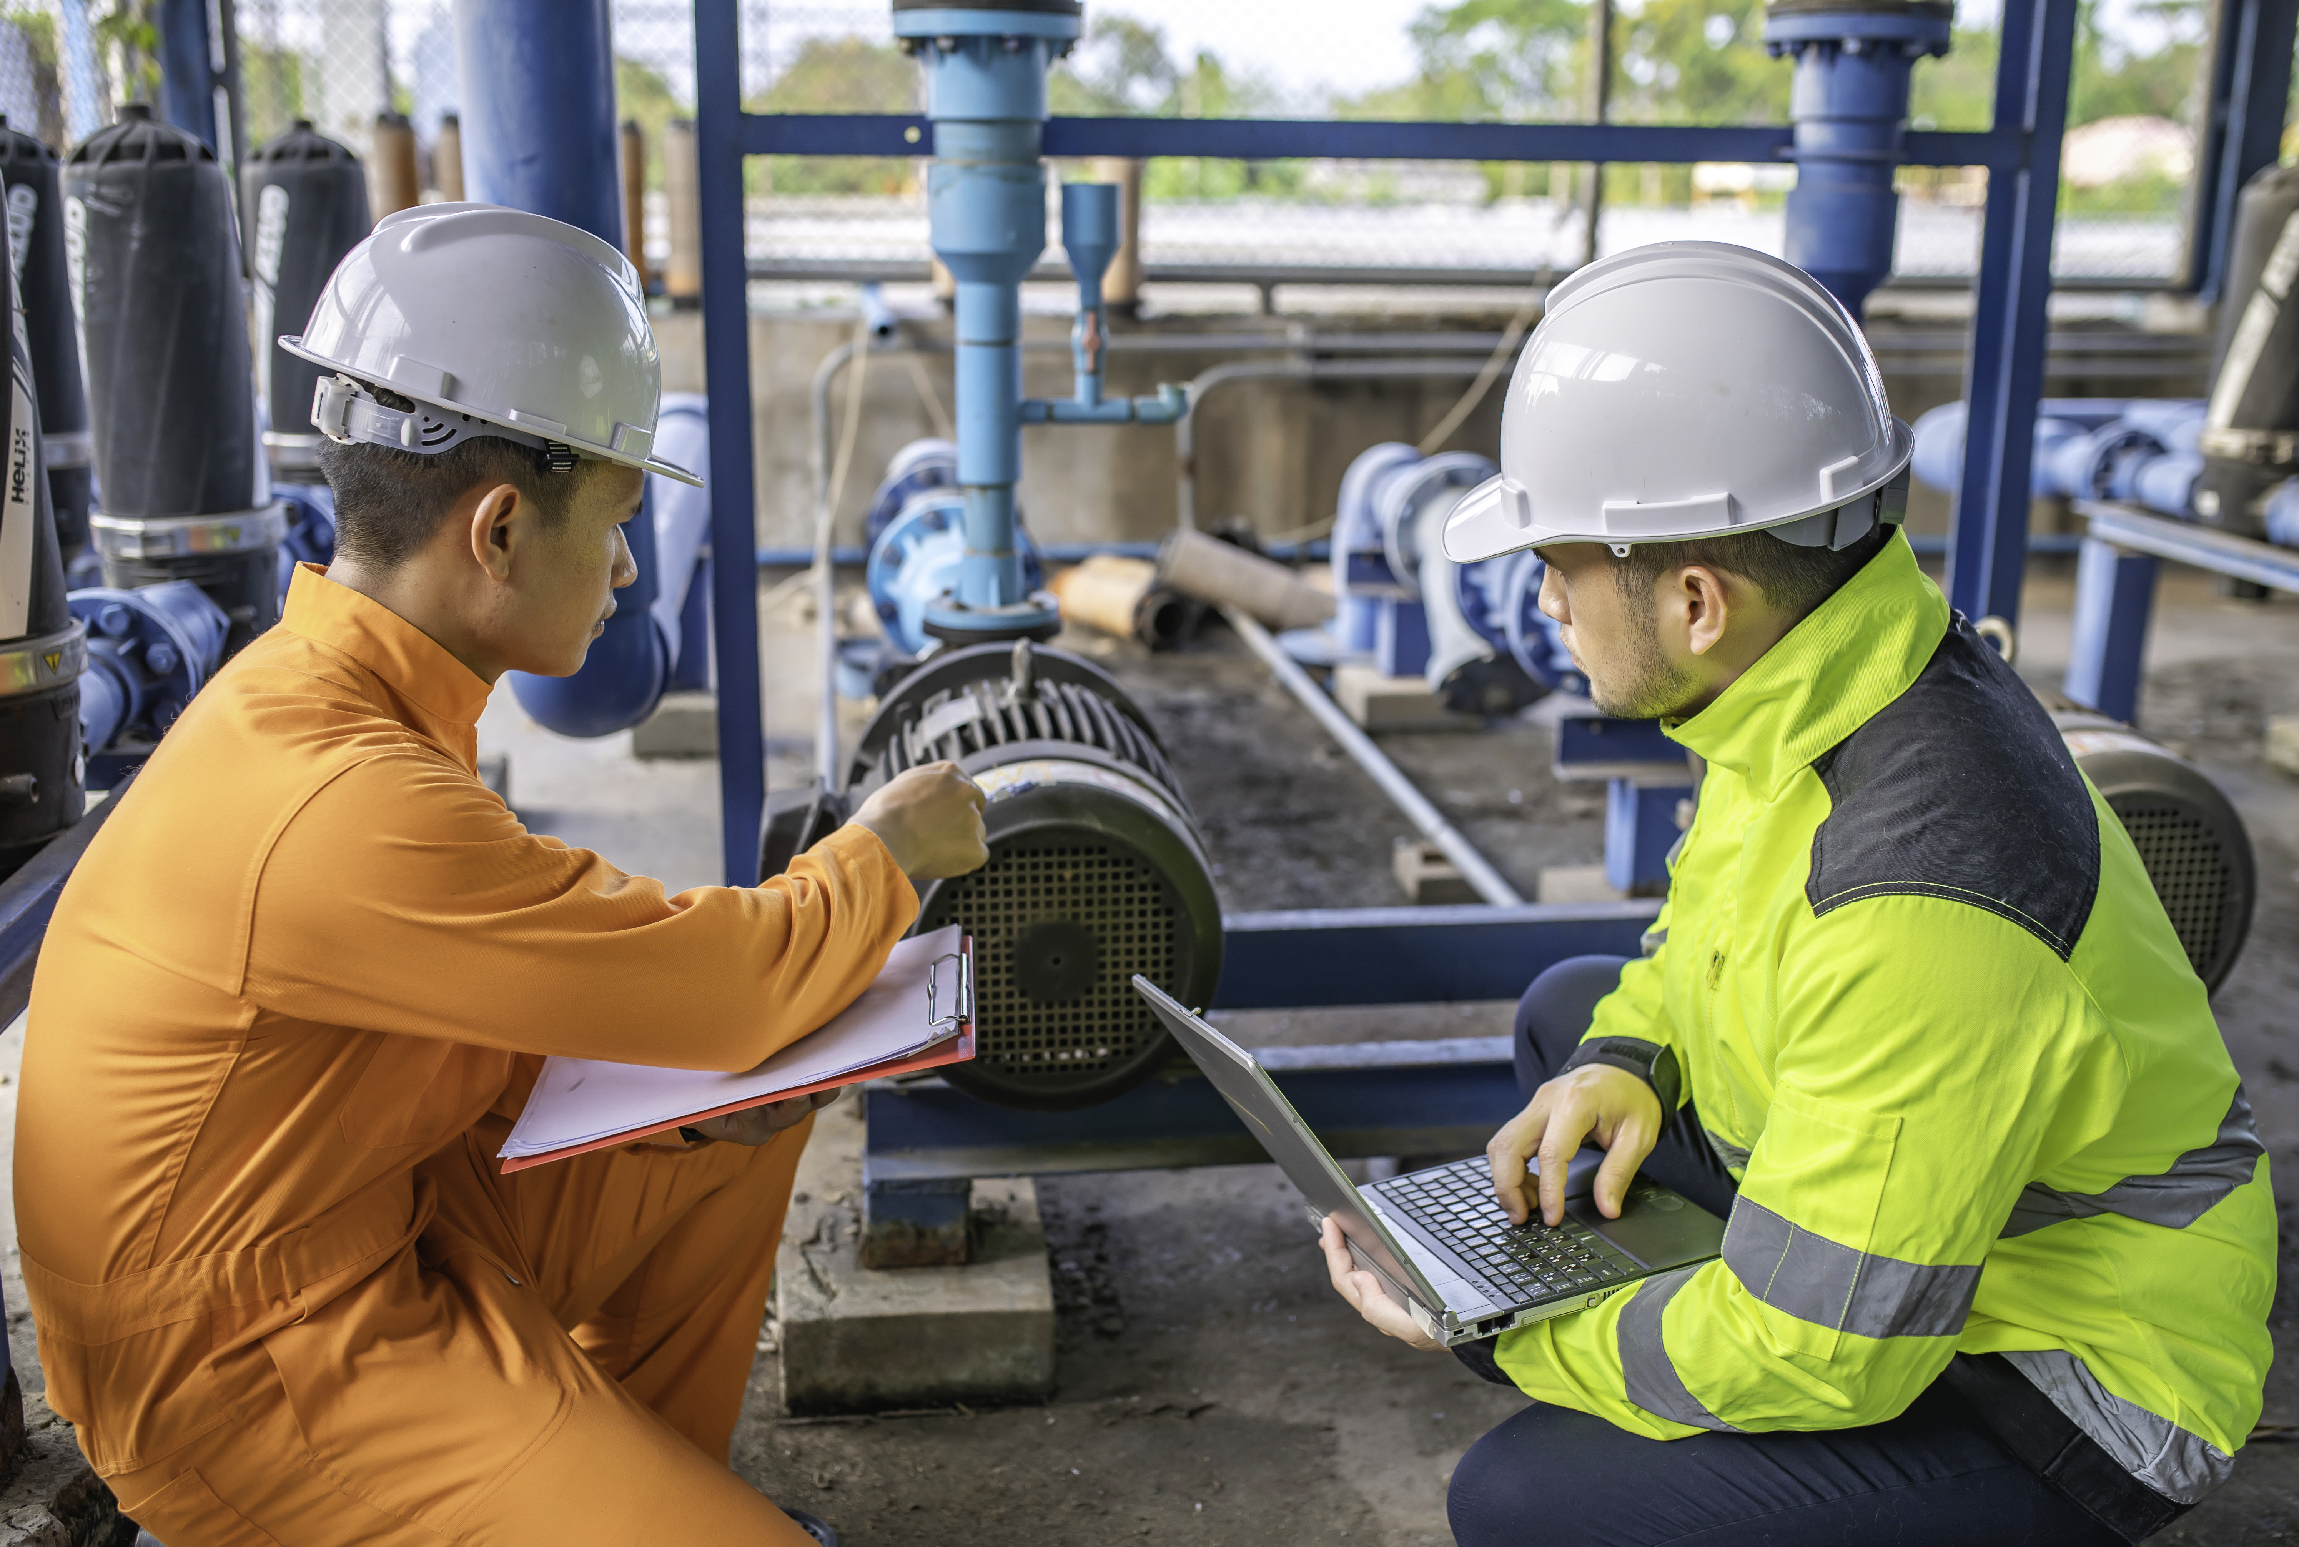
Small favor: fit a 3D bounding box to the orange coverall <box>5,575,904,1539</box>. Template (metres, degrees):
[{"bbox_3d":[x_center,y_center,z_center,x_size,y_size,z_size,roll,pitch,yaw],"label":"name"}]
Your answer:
[{"bbox_3d":[-0.469,0.271,1.580,0.600,0.850,0.490,-9,17,-35],"label":"orange coverall"}]

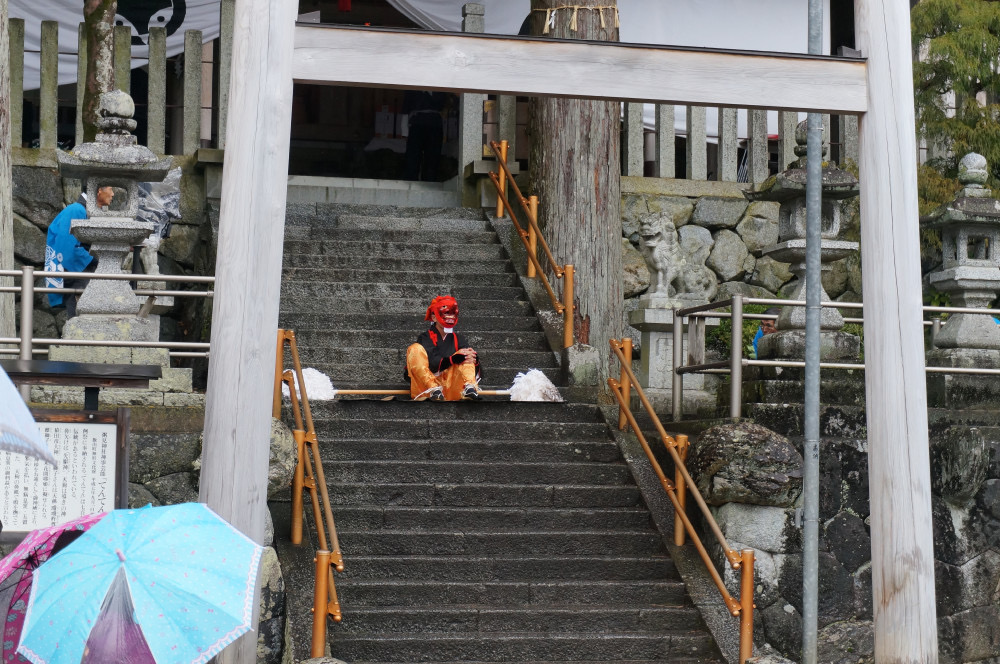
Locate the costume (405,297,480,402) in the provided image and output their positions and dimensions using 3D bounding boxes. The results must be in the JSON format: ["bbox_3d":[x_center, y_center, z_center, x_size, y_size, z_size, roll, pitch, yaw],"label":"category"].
[{"bbox_3d":[-0.490,0.138,18.025,0.600,0.937,0.660,2,-4,-19],"label":"costume"}]

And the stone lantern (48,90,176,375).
[{"bbox_3d":[-3.124,-0.800,16.771,0.941,2.316,0.941,1,-4,-13],"label":"stone lantern"}]

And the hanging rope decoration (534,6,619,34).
[{"bbox_3d":[0.769,-3.040,20.926,0.892,0.289,0.892,1,-4,0],"label":"hanging rope decoration"}]

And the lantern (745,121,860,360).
[{"bbox_3d":[2.703,-0.793,18.085,0.902,2.112,0.902,1,-4,-13],"label":"lantern"}]

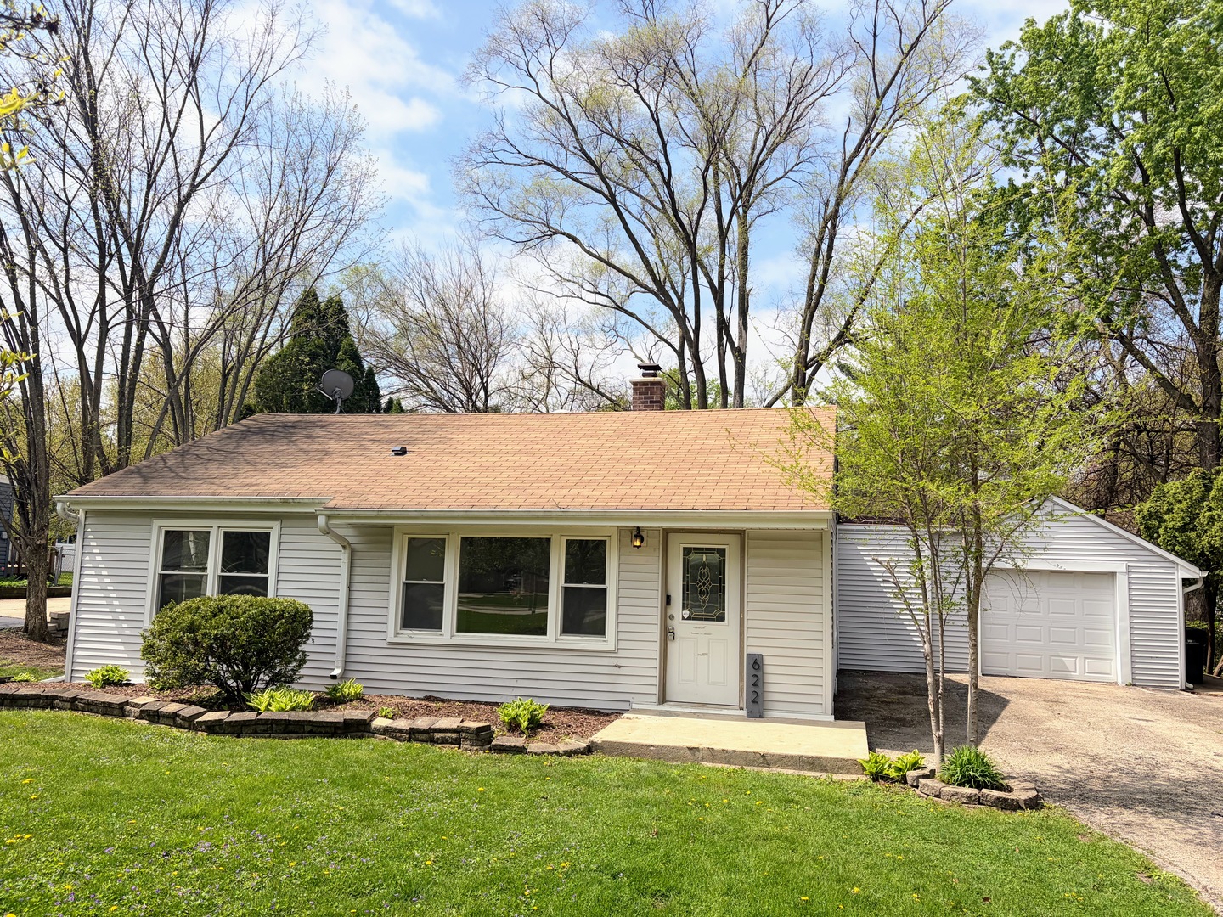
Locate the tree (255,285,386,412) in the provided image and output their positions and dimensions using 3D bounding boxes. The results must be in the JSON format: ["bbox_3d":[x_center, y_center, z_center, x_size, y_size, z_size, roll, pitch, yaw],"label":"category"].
[{"bbox_3d":[-9.236,-0.110,27.963,4.400,10.500,4.200,0,-7,13],"label":"tree"}]

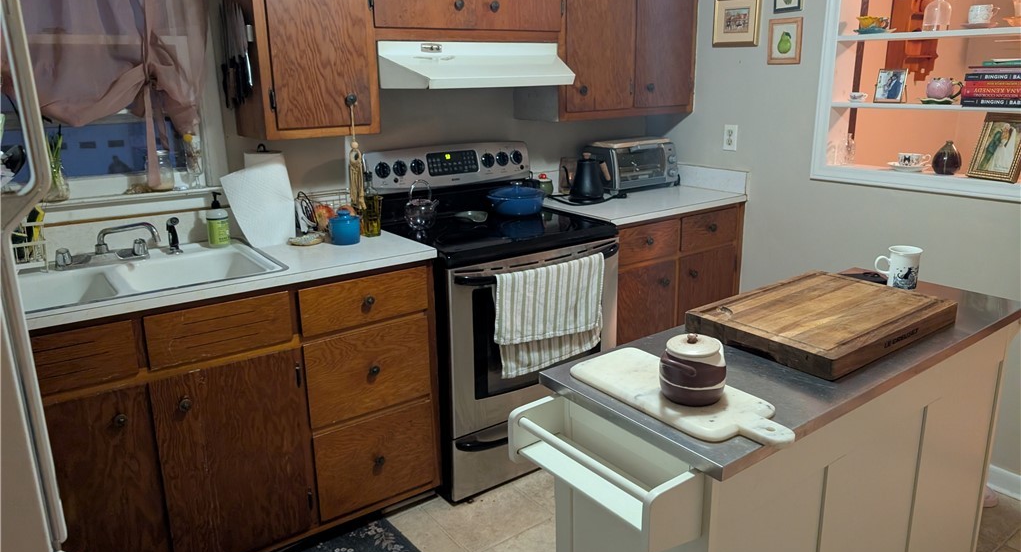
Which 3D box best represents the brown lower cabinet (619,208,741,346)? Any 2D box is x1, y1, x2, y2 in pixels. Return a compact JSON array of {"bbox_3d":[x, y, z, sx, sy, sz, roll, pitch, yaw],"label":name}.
[{"bbox_3d":[0.538,0.102,3.270,0.807,0.888,0.630,-12,20,-34],"label":"brown lower cabinet"}]

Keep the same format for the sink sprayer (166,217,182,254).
[{"bbox_3d":[-1.071,-0.134,2.270,0.042,0.114,0.055,-16,21,-42],"label":"sink sprayer"}]

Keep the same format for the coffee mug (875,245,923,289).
[{"bbox_3d":[0.995,-0.019,1.824,0.118,0.097,0.089,7,18,29],"label":"coffee mug"}]

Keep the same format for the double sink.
[{"bbox_3d":[-1.142,0.079,2.081,0.840,0.185,0.550,-12,18,-33],"label":"double sink"}]

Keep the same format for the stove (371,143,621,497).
[{"bbox_3d":[-0.073,0.109,2.756,0.760,1.180,0.690,-12,20,-34],"label":"stove"}]

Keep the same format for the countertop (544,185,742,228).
[{"bbox_3d":[0.537,-0.329,3.163,0.845,0.034,0.623,-12,18,-33],"label":"countertop"}]

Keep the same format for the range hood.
[{"bbox_3d":[-0.154,-0.775,2.597,0.760,0.152,0.488,-12,20,-34],"label":"range hood"}]

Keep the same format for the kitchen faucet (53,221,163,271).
[{"bbox_3d":[-1.187,-0.090,2.078,0.275,0.135,0.180,-12,20,-34],"label":"kitchen faucet"}]

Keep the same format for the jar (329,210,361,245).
[{"bbox_3d":[-0.562,-0.167,2.376,0.107,0.109,0.107,-1,16,0],"label":"jar"}]

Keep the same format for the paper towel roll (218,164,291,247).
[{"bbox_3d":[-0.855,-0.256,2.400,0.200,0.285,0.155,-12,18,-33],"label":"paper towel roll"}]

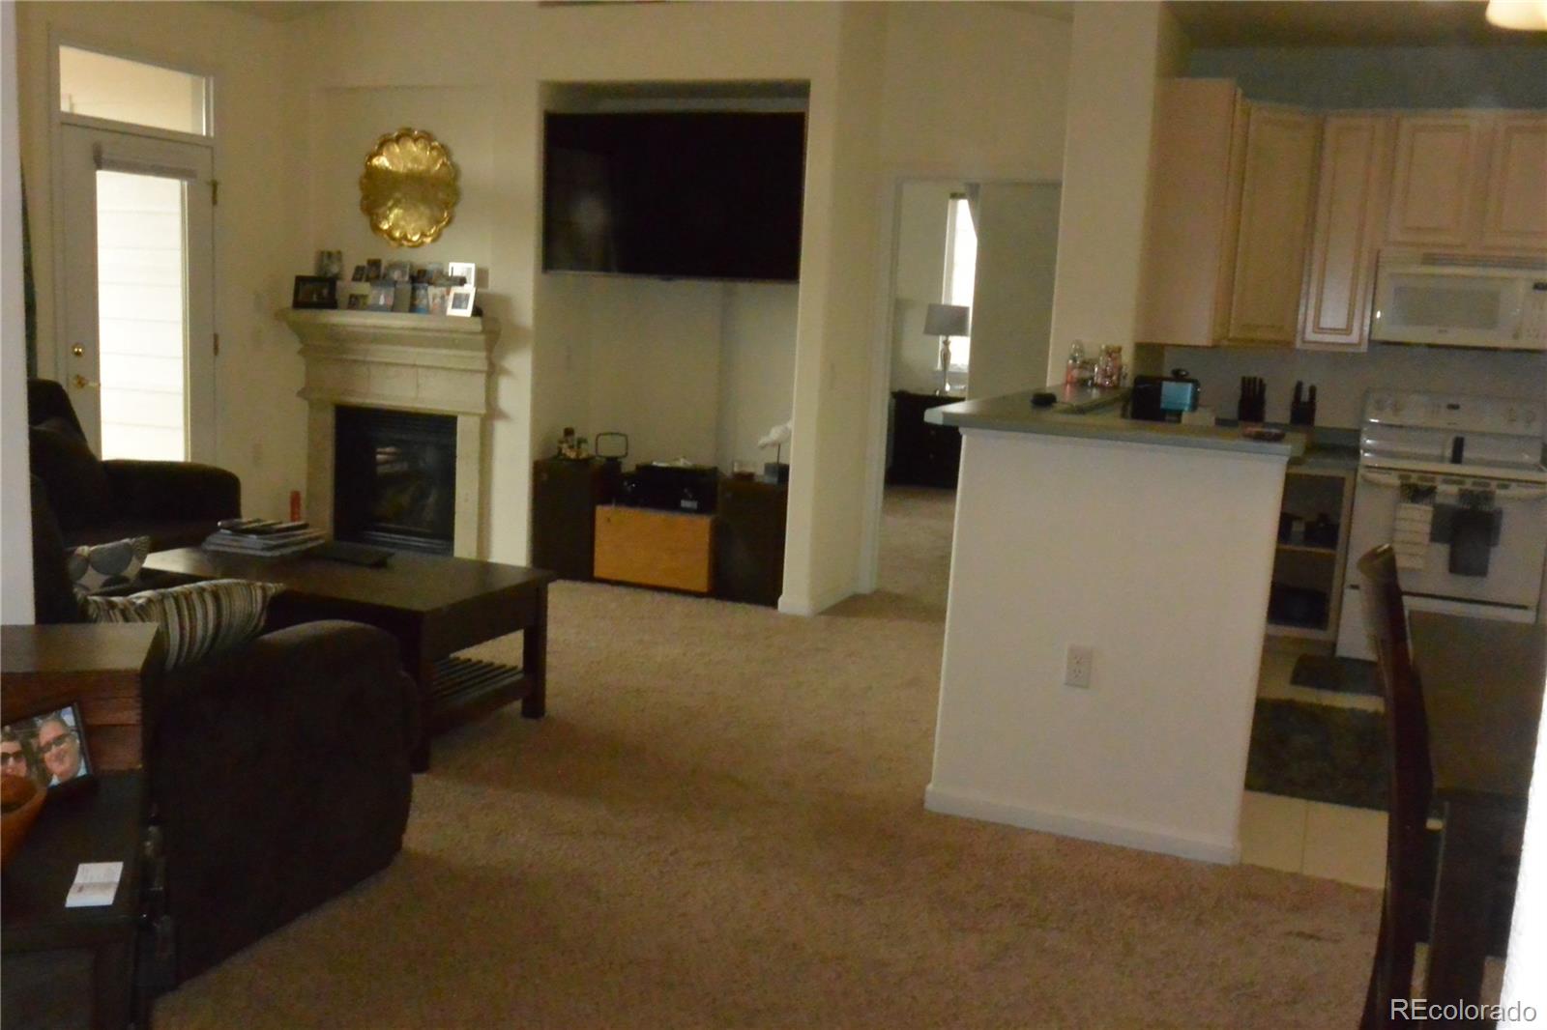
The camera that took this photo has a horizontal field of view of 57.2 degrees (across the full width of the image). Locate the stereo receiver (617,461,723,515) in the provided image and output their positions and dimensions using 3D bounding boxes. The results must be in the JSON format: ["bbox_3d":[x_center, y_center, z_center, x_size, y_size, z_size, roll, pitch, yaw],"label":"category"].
[{"bbox_3d":[-0.424,-0.139,7.046,0.477,0.201,0.372,6,10,20],"label":"stereo receiver"}]

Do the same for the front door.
[{"bbox_3d":[-2.944,-0.739,6.605,0.050,2.000,0.885,6,10,20],"label":"front door"}]

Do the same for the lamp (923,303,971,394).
[{"bbox_3d":[1.359,-1.297,11.214,0.365,0.721,0.358,6,10,20],"label":"lamp"}]

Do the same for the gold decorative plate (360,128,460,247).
[{"bbox_3d":[-1.818,-1.636,7.075,0.581,0.584,0.052,6,10,20],"label":"gold decorative plate"}]

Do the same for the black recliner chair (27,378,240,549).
[{"bbox_3d":[-2.631,0.001,5.446,0.924,0.983,0.924,4,9,6],"label":"black recliner chair"}]

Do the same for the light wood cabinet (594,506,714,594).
[{"bbox_3d":[-0.524,0.144,7.133,0.633,0.395,0.447,6,10,20],"label":"light wood cabinet"}]

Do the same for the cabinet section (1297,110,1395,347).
[{"bbox_3d":[2.655,-1.300,6.573,0.300,1.055,0.330,7,10,18],"label":"cabinet section"}]

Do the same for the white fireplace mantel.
[{"bbox_3d":[-1.967,-0.384,7.206,1.222,1.259,0.224,6,10,20],"label":"white fireplace mantel"}]

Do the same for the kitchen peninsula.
[{"bbox_3d":[1.222,0.211,4.848,1.028,1.167,2.071,6,10,20],"label":"kitchen peninsula"}]

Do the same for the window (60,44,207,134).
[{"bbox_3d":[-2.888,-1.901,6.401,0.050,0.286,0.879,6,10,20],"label":"window"}]

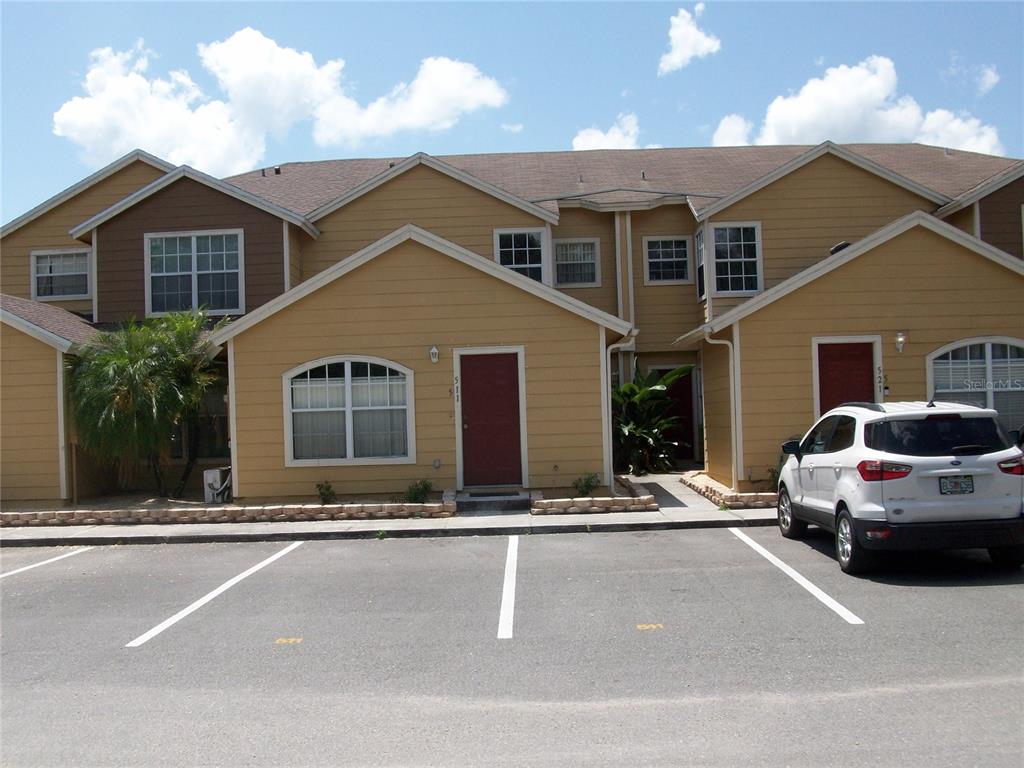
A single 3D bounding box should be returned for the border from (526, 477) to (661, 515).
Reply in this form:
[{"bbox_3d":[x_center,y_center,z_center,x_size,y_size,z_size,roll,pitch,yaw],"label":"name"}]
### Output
[{"bbox_3d":[1.209,1.690,15.635,1.800,0.210,3.450,-2,-1,2],"label":"border"}]

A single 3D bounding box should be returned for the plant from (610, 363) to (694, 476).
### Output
[{"bbox_3d":[2.597,0.687,18.931,1.594,2.106,1.500,-2,-1,2],"label":"plant"}]

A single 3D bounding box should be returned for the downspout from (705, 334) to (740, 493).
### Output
[{"bbox_3d":[3.263,0.404,15.664,0.526,2.505,0.150,-2,-1,2],"label":"downspout"}]

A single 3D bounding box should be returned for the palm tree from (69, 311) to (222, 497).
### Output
[{"bbox_3d":[-6.483,0.372,17.881,2.621,3.251,2.300,-2,-1,2],"label":"palm tree"}]

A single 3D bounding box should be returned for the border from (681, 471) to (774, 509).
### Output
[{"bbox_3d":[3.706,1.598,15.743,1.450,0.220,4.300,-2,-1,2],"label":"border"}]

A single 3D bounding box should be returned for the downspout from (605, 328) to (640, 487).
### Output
[{"bbox_3d":[1.706,0.413,15.707,0.506,2.528,0.150,-2,-1,2],"label":"downspout"}]

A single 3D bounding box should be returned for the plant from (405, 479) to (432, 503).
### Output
[{"bbox_3d":[-1.416,1.620,15.232,0.425,0.378,0.400,-2,-1,2],"label":"plant"}]

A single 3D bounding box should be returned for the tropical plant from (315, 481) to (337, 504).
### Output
[{"bbox_3d":[-2.826,1.653,15.320,0.306,0.365,0.300,-2,-1,2],"label":"tropical plant"}]

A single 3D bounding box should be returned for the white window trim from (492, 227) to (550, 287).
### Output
[{"bbox_3d":[0.191,-2.488,21.023,1.143,1.526,0.100,-2,-1,2],"label":"white window trim"}]

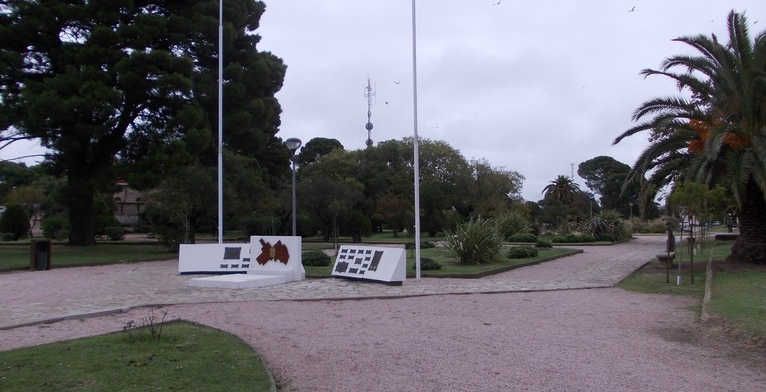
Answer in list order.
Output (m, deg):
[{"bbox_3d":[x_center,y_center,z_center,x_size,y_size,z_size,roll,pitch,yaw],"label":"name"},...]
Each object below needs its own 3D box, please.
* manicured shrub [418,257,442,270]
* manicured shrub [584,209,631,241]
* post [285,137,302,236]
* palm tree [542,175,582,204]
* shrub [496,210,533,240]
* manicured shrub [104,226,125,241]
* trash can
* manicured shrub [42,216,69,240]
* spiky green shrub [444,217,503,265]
[{"bbox_3d":[1.306,1.941,17.806,0.840,0.329,0.800,-1,-2,4],"label":"manicured shrub"},{"bbox_3d":[13.764,1.790,38.035,2.750,1.920,2.500,-1,-2,20],"label":"manicured shrub"},{"bbox_3d":[-3.186,0.134,22.080,0.560,4.394,0.560,0,-2,-8],"label":"post"},{"bbox_3d":[33.283,0.808,115.167,7.500,9.209,7.500,-1,-2,16],"label":"palm tree"},{"bbox_3d":[8.239,1.846,39.036,2.400,1.987,2.300,-1,-2,12],"label":"shrub"},{"bbox_3d":[-19.692,2.784,45.520,1.500,1.113,1.400,0,-2,-23],"label":"manicured shrub"},{"bbox_3d":[-10.953,1.881,19.817,0.400,0.947,0.520,-2,-3,41],"label":"trash can"},{"bbox_3d":[-25.124,2.519,47.534,2.000,1.890,1.900,1,-2,-28],"label":"manicured shrub"},{"bbox_3d":[2.915,1.425,20.027,1.850,1.490,1.800,-1,-2,8],"label":"spiky green shrub"}]

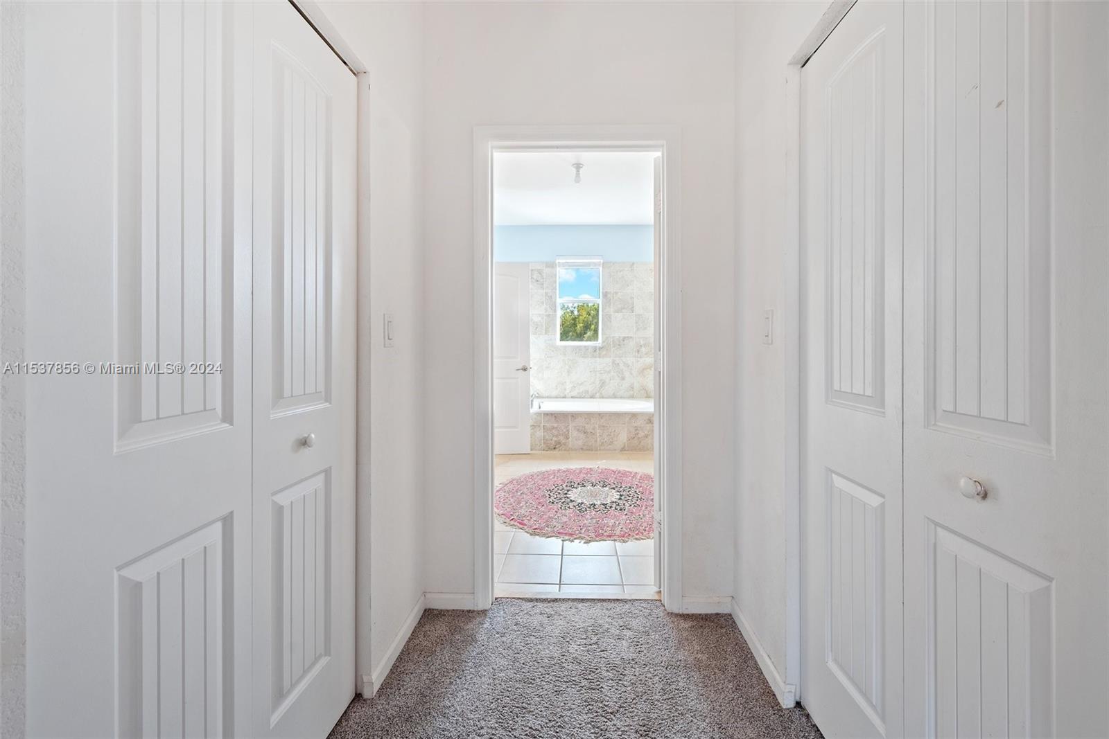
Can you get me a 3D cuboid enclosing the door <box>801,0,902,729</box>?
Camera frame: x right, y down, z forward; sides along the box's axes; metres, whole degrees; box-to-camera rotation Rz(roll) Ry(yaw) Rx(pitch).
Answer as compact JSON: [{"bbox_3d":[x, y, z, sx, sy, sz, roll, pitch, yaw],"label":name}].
[{"bbox_3d":[0.797,0.067,1.168,0.035,2.030,0.450,0,2,3],"label":"door"}]

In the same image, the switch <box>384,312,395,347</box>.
[{"bbox_3d":[-0.601,-0.142,1.570,0.012,0.122,0.080,0,2,3],"label":"switch"}]

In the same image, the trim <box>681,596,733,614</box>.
[{"bbox_3d":[0.659,1.018,1.865,0.226,0.079,0.016,0,2,2],"label":"trim"}]

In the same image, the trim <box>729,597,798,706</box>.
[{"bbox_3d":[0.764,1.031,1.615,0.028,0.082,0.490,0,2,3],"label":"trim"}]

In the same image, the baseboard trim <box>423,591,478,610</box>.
[{"bbox_3d":[-0.460,1.011,1.890,0.225,0.079,0.016,0,2,2],"label":"baseboard trim"}]

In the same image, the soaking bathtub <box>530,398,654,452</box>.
[{"bbox_3d":[0.420,0.645,5.240,1.650,0.440,1.020,0,2,2],"label":"soaking bathtub"}]

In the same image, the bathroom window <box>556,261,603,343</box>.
[{"bbox_3d":[0.332,-0.920,5.800,0.620,1.150,0.090,0,2,2],"label":"bathroom window"}]

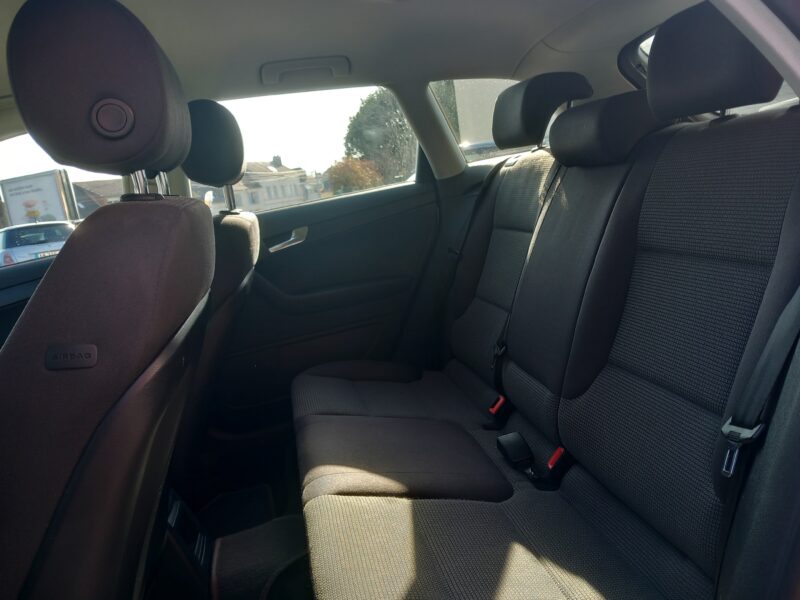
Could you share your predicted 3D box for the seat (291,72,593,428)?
[{"bbox_3d":[0.084,-0.076,1.622,0.770,0.910,0.450,-7,10,-10],"label":"seat"}]

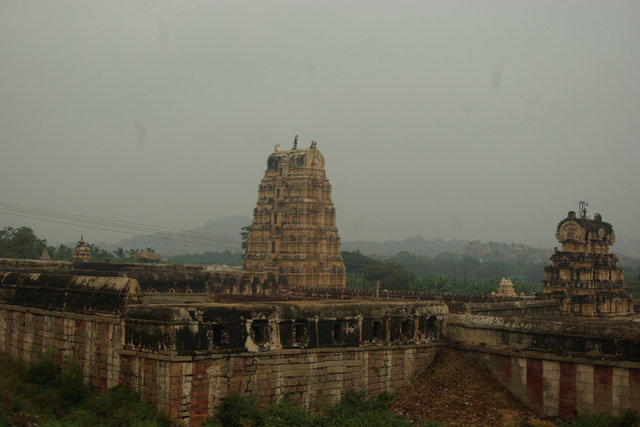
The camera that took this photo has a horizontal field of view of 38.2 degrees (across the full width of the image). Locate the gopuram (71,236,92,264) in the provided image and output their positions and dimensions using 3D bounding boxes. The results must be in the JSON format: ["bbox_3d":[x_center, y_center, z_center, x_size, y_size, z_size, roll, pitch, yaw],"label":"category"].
[{"bbox_3d":[-28.951,4.397,112.000,1.850,3.400,1.850,5,-4,-44],"label":"gopuram"}]

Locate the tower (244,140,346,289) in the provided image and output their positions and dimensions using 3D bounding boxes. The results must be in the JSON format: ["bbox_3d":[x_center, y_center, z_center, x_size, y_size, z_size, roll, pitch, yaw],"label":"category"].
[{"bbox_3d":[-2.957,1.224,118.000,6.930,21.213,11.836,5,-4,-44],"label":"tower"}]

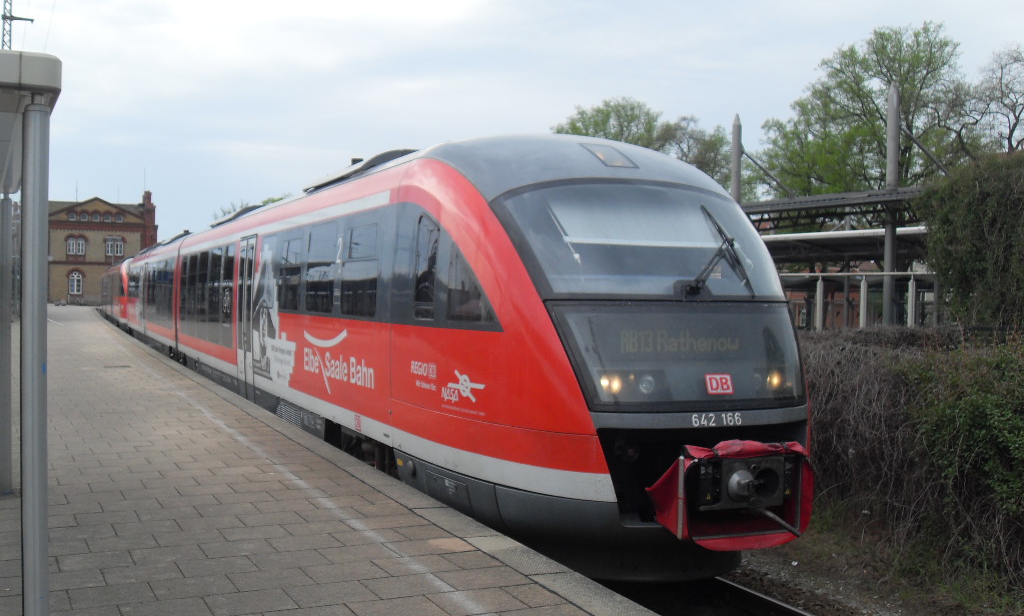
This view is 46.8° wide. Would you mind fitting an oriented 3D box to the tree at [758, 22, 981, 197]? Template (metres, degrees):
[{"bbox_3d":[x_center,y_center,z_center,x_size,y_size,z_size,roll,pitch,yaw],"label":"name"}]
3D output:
[{"bbox_3d":[15.710,-5.382,52.000,9.500,14.328,9.000,1,1,17],"label":"tree"}]

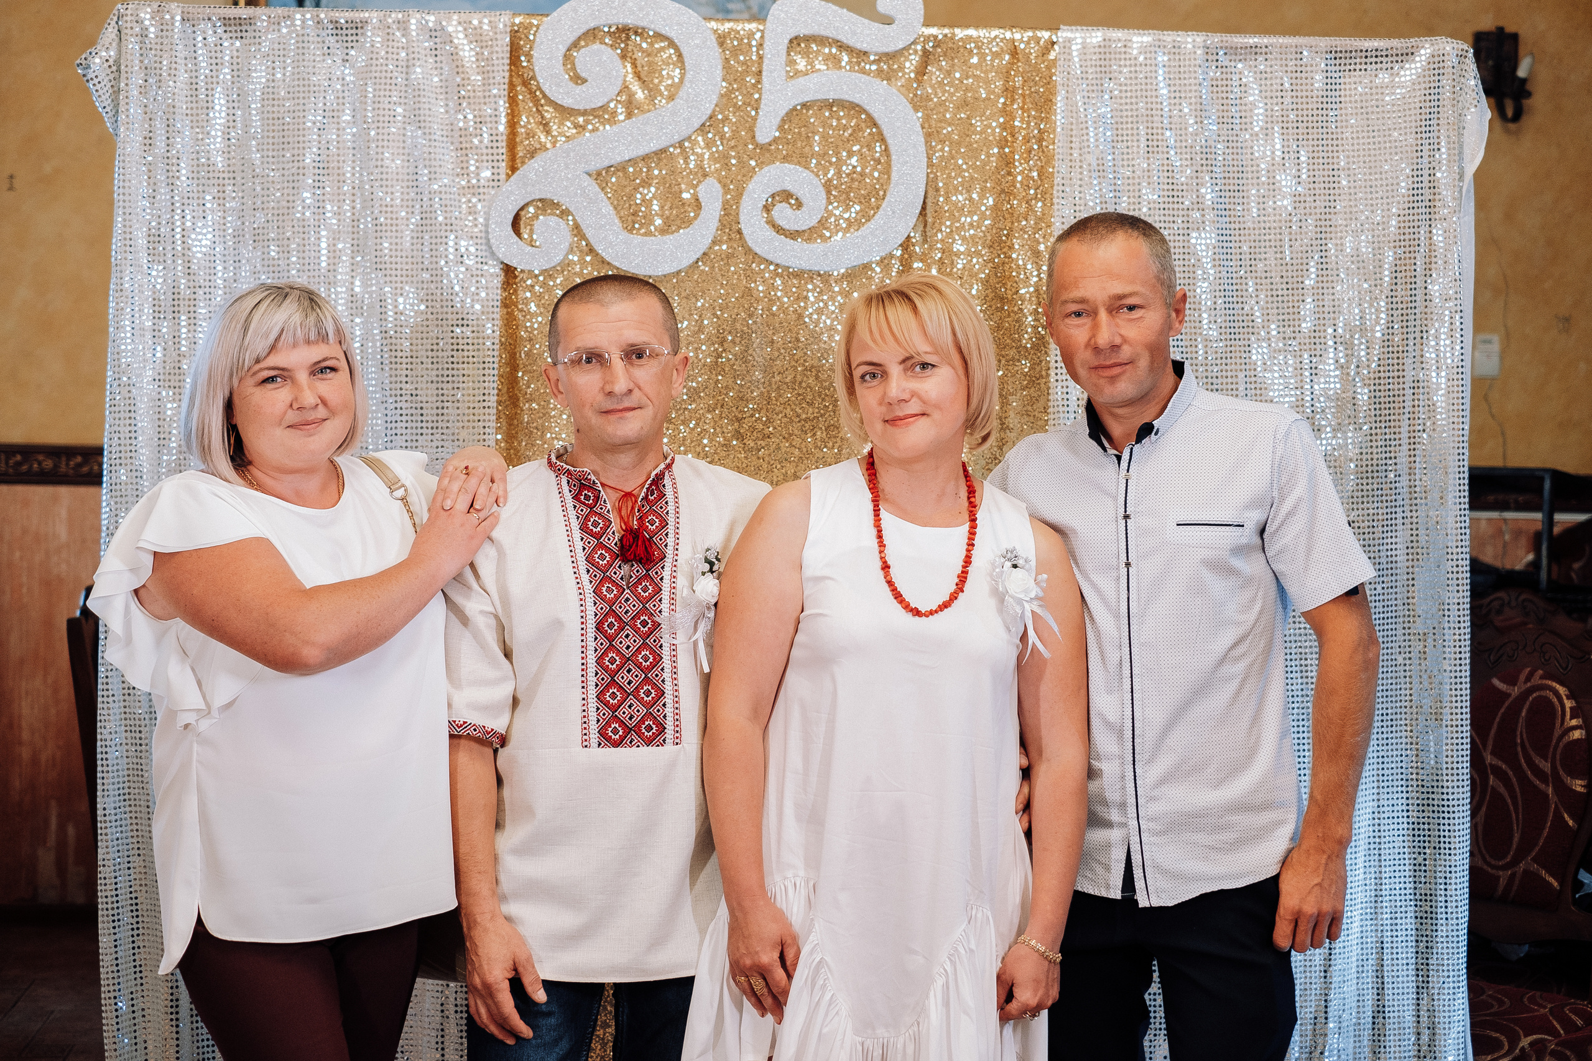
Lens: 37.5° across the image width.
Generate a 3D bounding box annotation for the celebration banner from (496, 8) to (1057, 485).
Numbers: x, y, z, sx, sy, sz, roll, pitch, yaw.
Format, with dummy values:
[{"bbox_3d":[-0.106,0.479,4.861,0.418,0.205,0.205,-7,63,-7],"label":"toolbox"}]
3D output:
[{"bbox_3d":[-0.040,0.240,3.510,0.850,2.000,0.070,1,3,0],"label":"celebration banner"}]

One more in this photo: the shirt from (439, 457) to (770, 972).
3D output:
[{"bbox_3d":[-0.224,0.242,3.060,0.480,0.700,0.270,1,3,-7],"label":"shirt"}]

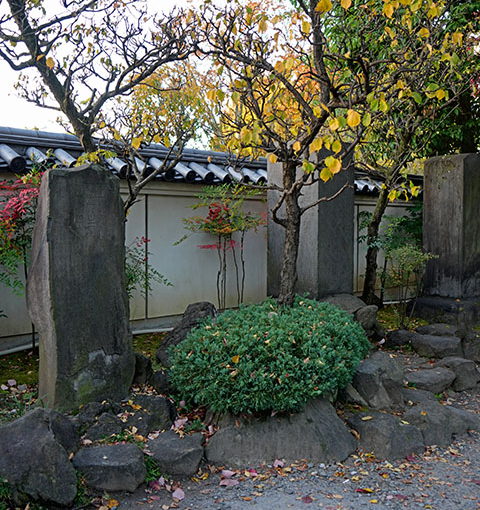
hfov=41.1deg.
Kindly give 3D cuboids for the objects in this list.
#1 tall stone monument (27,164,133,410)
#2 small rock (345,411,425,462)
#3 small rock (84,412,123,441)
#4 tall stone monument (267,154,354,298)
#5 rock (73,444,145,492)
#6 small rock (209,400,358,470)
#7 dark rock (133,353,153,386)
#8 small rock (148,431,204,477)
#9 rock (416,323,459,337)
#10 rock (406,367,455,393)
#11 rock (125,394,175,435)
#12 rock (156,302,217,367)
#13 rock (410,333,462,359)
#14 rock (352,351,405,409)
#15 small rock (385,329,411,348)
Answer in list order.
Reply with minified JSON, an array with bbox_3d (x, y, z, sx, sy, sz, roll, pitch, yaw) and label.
[{"bbox_3d":[-1.058,0.192,4.311,0.260,1.600,0.610,2,4,43],"label":"tall stone monument"},{"bbox_3d":[0.916,1.097,4.000,0.450,0.240,0.350,0,3,-9],"label":"small rock"},{"bbox_3d":[-0.887,1.122,4.187,0.244,0.140,0.240,0,1,-7],"label":"small rock"},{"bbox_3d":[0.852,-0.416,7.723,0.770,1.780,0.710,2,4,43],"label":"tall stone monument"},{"bbox_3d":[-0.745,1.206,3.659,0.404,0.200,0.300,0,1,-7],"label":"rock"},{"bbox_3d":[0.259,1.114,4.129,0.964,0.360,0.500,0,1,2],"label":"small rock"},{"bbox_3d":[-0.757,0.857,4.870,0.200,0.230,0.200,-3,4,-45],"label":"dark rock"},{"bbox_3d":[-0.382,1.200,3.877,0.333,0.200,0.320,0,1,-3],"label":"small rock"},{"bbox_3d":[2.207,0.832,7.150,0.440,0.180,0.320,-1,3,-12],"label":"rock"},{"bbox_3d":[1.652,1.071,5.550,0.390,0.150,0.340,-1,3,-12],"label":"rock"},{"bbox_3d":[-0.603,1.070,4.292,0.330,0.200,0.330,0,1,-5],"label":"rock"},{"bbox_3d":[-0.503,0.750,6.043,0.587,0.550,0.450,0,1,-3],"label":"rock"},{"bbox_3d":[2.022,0.945,6.611,0.530,0.210,0.380,0,2,10],"label":"rock"},{"bbox_3d":[1.027,0.947,4.773,0.401,0.300,0.480,0,1,7],"label":"rock"},{"bbox_3d":[1.707,0.861,6.850,0.310,0.180,0.260,0,3,-9],"label":"small rock"}]

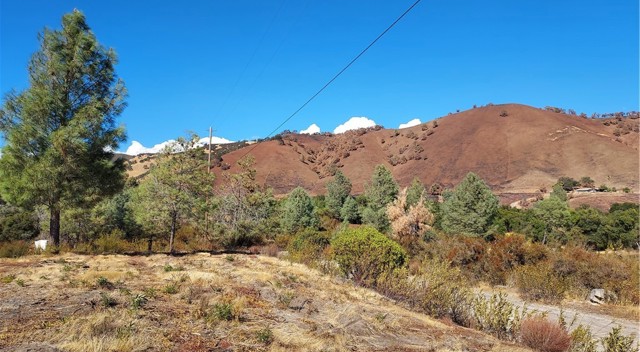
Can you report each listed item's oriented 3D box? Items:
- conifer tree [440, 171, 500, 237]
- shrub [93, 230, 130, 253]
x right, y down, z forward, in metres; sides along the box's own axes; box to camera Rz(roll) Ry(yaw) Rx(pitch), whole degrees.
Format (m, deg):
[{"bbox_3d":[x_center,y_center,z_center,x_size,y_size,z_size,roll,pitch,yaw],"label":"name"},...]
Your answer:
[{"bbox_3d":[13.309,2.582,39.500,5.060,5.670,4.710,1,-3,0],"label":"conifer tree"},{"bbox_3d":[-9.633,3.072,20.500,1.720,1.090,1.600,1,-3,0],"label":"shrub"}]

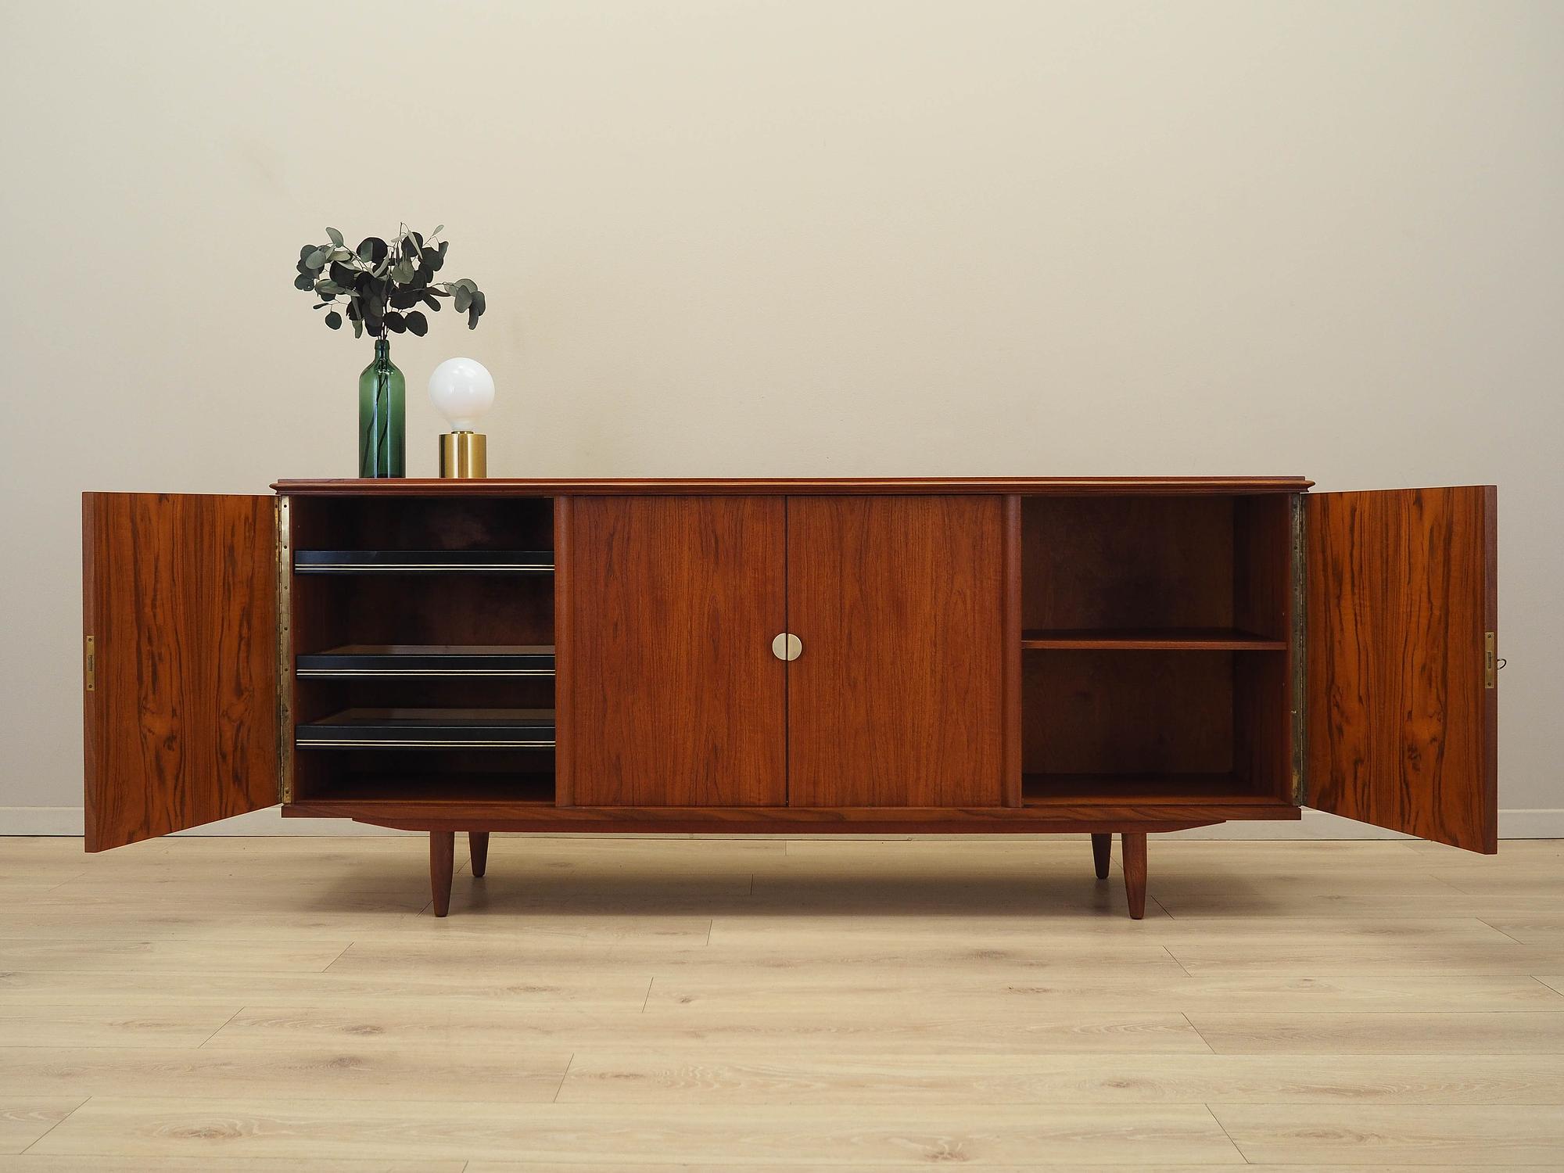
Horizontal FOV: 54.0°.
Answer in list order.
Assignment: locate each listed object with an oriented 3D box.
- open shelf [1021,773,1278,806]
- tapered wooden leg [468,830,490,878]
[{"bbox_3d":[0.674,0.390,2.938,0.479,0.022,0.360,0,2,1],"label":"open shelf"},{"bbox_3d":[-0.643,0.534,3.264,0.047,0.165,0.047,0,2,1],"label":"tapered wooden leg"}]

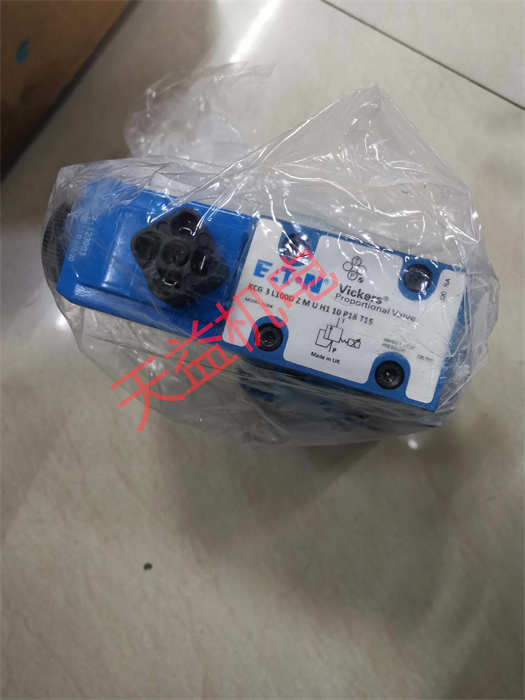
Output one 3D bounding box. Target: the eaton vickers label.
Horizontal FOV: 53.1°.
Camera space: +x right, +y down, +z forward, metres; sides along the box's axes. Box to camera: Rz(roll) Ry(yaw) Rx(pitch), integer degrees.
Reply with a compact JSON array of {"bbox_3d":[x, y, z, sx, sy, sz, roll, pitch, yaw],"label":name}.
[{"bbox_3d":[0.026,-0.013,0.169,0.069,0.001,0.043,17,86,4],"label":"eaton vickers label"}]

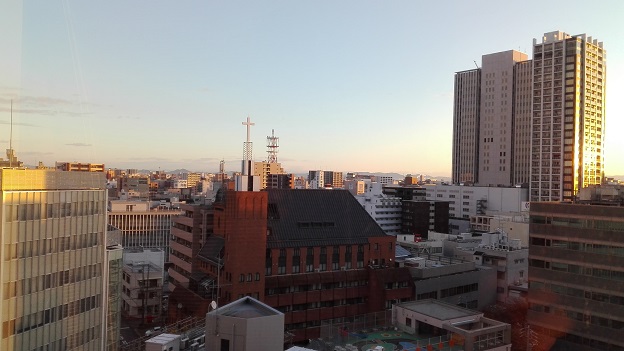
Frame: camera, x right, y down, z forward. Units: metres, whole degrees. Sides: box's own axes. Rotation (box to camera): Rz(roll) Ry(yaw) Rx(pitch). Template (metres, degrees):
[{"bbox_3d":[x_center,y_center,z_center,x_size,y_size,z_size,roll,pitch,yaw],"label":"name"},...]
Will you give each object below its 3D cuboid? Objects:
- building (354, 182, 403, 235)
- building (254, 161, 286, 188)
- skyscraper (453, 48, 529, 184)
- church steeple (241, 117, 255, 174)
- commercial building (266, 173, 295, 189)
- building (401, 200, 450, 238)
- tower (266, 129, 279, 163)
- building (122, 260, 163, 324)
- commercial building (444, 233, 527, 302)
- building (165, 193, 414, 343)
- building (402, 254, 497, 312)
[{"bbox_3d":[32.300,20.194,224.000,17.000,31.500,20.000,2,-1,-32],"label":"building"},{"bbox_3d":[-34.300,12.825,355.000,23.000,45.500,15.000,2,-1,-28],"label":"building"},{"bbox_3d":[111.711,-11.892,253.549,25.000,99.000,57.800,2,-1,-37],"label":"skyscraper"},{"bbox_3d":[-11.750,-5.451,82.100,2.200,10.500,1.700,2,-1,-30],"label":"church steeple"},{"bbox_3d":[-22.800,17.359,324.000,17.500,36.400,10.000,1,-1,22],"label":"commercial building"},{"bbox_3d":[55.300,24.623,220.500,25.000,23.700,11.000,2,-1,-32],"label":"building"},{"bbox_3d":[-32.779,-24.449,370.177,8.500,28.200,8.500,2,0,-30],"label":"tower"},{"bbox_3d":[-42.838,26.616,110.351,7.800,12.200,11.000,2,0,-34],"label":"building"},{"bbox_3d":[47.600,25.605,123.500,12.000,19.500,21.000,2,-1,-31],"label":"commercial building"},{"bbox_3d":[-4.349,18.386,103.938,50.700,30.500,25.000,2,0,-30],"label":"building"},{"bbox_3d":[28.800,26.812,104.200,26.000,15.800,14.000,2,-1,-33],"label":"building"}]

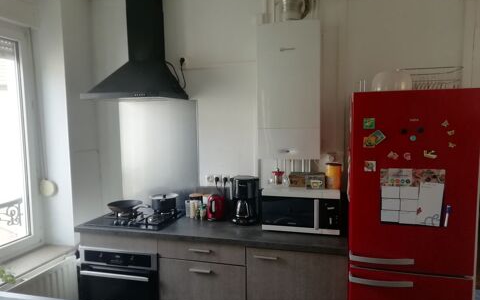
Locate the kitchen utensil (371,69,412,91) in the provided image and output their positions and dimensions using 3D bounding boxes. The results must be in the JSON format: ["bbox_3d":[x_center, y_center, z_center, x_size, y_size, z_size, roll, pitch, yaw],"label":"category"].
[{"bbox_3d":[0.854,-0.377,2.019,0.210,0.115,0.210,1,5,16],"label":"kitchen utensil"}]

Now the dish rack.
[{"bbox_3d":[1.077,-0.396,2.111,0.330,0.130,0.300,1,5,16],"label":"dish rack"}]

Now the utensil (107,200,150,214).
[{"bbox_3d":[-0.820,0.425,2.680,0.270,0.085,0.440,-5,7,-43],"label":"utensil"}]

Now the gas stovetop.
[{"bbox_3d":[-0.762,0.485,2.683,0.565,0.055,0.505,1,5,15],"label":"gas stovetop"}]

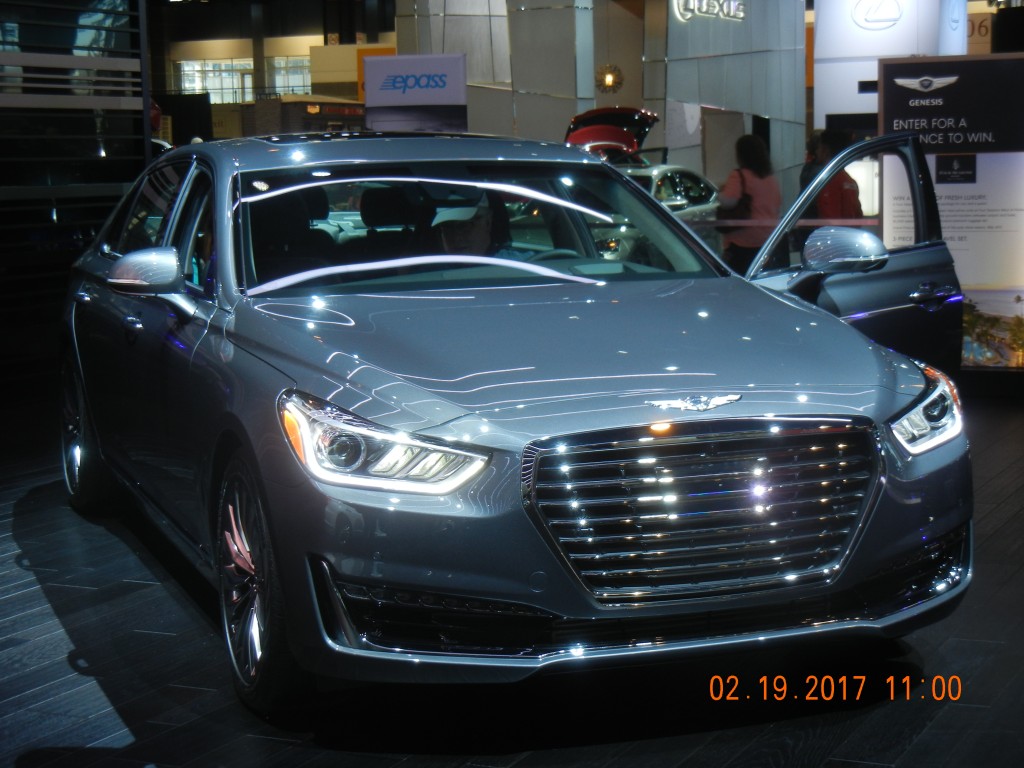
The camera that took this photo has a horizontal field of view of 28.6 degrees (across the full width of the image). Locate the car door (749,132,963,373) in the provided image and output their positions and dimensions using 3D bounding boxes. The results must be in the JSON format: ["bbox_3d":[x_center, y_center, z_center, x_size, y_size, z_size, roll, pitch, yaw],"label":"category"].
[{"bbox_3d":[1.078,-0.243,6.607,0.320,1.120,1.170,5,8,42],"label":"car door"}]

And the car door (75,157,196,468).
[{"bbox_3d":[-1.342,-0.244,7.159,0.310,1.110,1.250,-3,7,-20],"label":"car door"}]

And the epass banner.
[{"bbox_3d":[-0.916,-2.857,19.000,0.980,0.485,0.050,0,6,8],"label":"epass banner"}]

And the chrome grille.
[{"bbox_3d":[0.457,0.281,4.598,0.924,0.423,0.125,-3,7,-20],"label":"chrome grille"}]

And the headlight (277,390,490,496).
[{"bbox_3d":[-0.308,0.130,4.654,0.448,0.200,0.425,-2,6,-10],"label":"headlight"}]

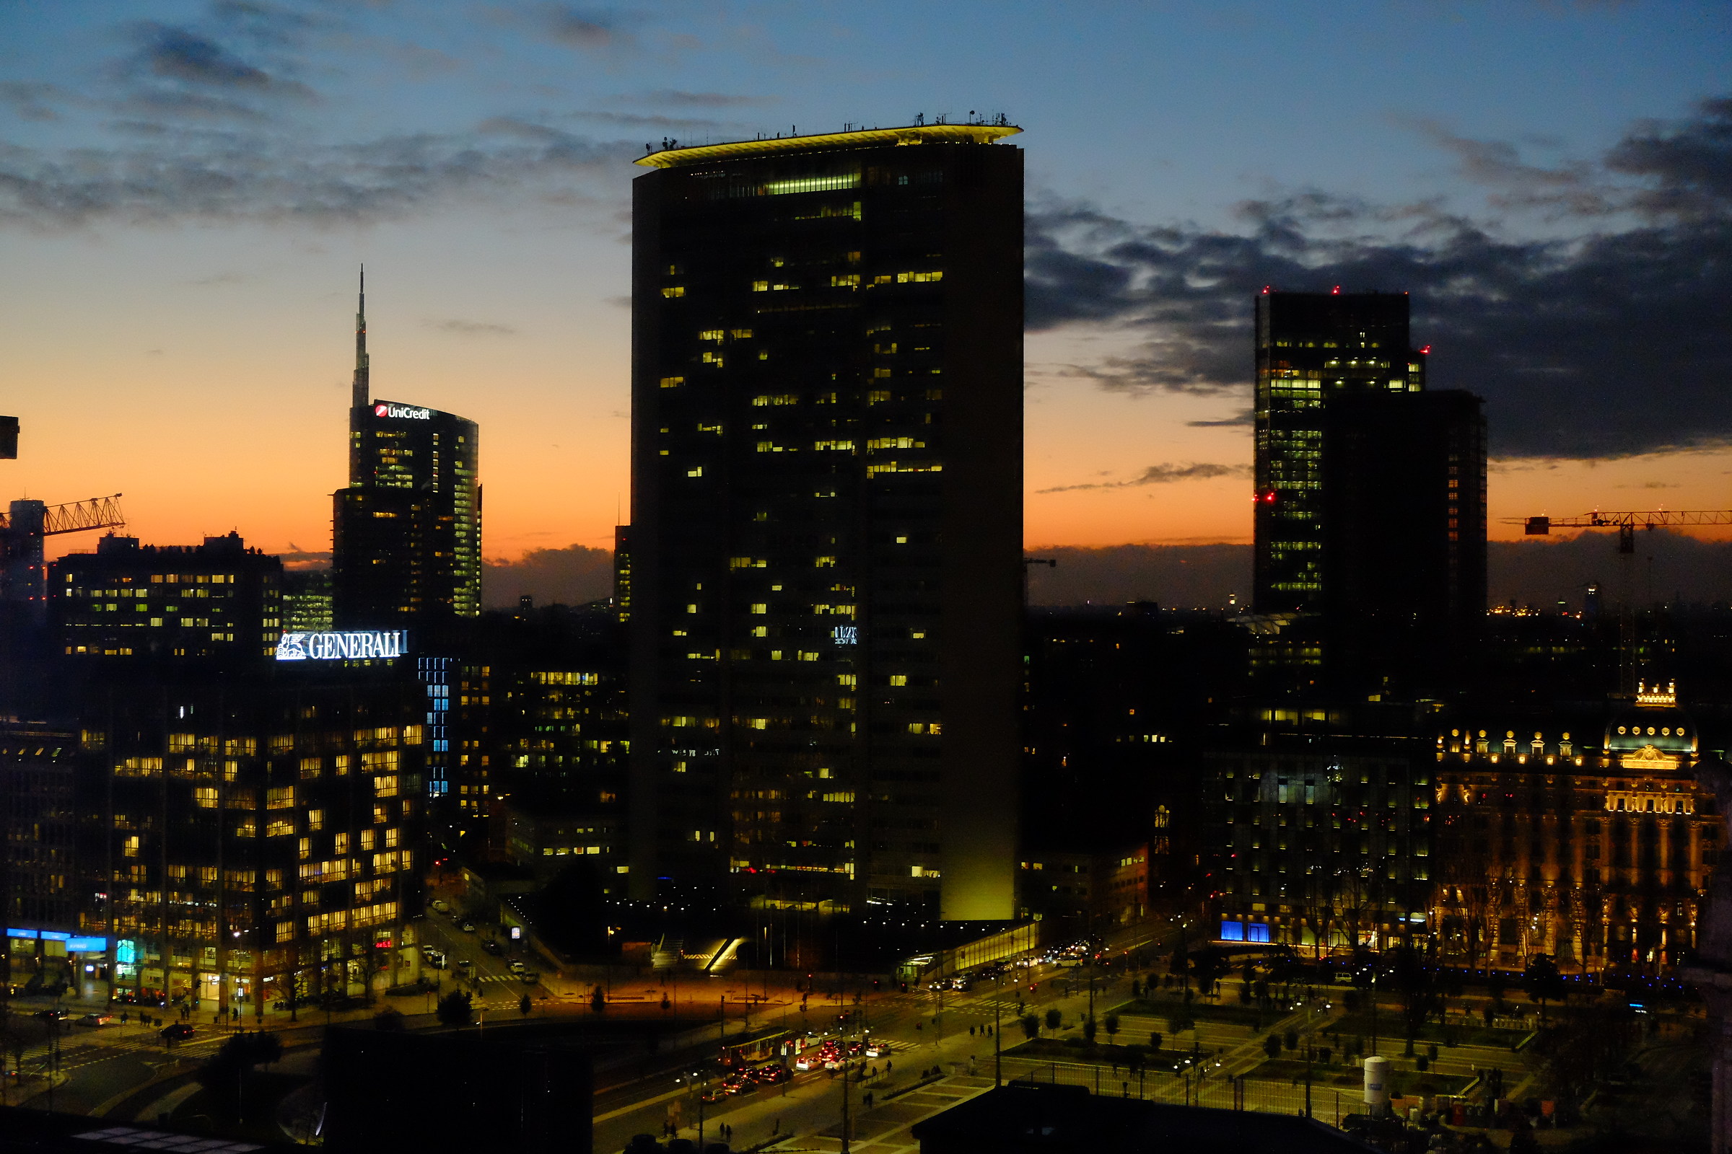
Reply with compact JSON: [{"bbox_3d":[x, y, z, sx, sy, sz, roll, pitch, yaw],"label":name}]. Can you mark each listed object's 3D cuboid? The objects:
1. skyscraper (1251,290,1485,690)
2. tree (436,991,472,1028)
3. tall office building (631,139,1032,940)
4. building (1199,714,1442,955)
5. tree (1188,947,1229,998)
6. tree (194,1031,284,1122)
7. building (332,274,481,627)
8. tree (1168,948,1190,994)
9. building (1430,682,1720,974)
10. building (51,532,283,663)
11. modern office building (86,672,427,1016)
[{"bbox_3d":[167.800,-17.670,790.000,70.000,158.000,42.000,0,0,3],"label":"skyscraper"},{"bbox_3d":[-49.161,51.821,281.809,4.205,4.773,4.205,0,-1,0],"label":"tree"},{"bbox_3d":[-7.000,-7.090,381.000,71.000,124.500,20.000,0,0,26],"label":"tall office building"},{"bbox_3d":[75.460,40.250,376.130,35.500,35.500,24.000,0,0,27],"label":"building"},{"bbox_3d":[47.200,54.060,325.000,5.600,6.900,5.600,0,0,0],"label":"tree"},{"bbox_3d":[-66.060,51.810,248.000,8.900,9.300,8.700,0,0,0],"label":"tree"},{"bbox_3d":[-246.777,-51.152,1267.390,77.000,232.891,45.000,0,-1,-9],"label":"building"},{"bbox_3d":[41.288,51.815,310.639,2.853,6.243,2.853,0,-1,0],"label":"tree"},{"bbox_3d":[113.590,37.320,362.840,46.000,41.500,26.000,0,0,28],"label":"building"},{"bbox_3d":[-176.000,24.420,597.000,53.000,68.000,25.000,0,0,0],"label":"building"},{"bbox_3d":[-79.719,33.698,312.398,26.400,41.500,38.400,0,-1,21],"label":"modern office building"}]

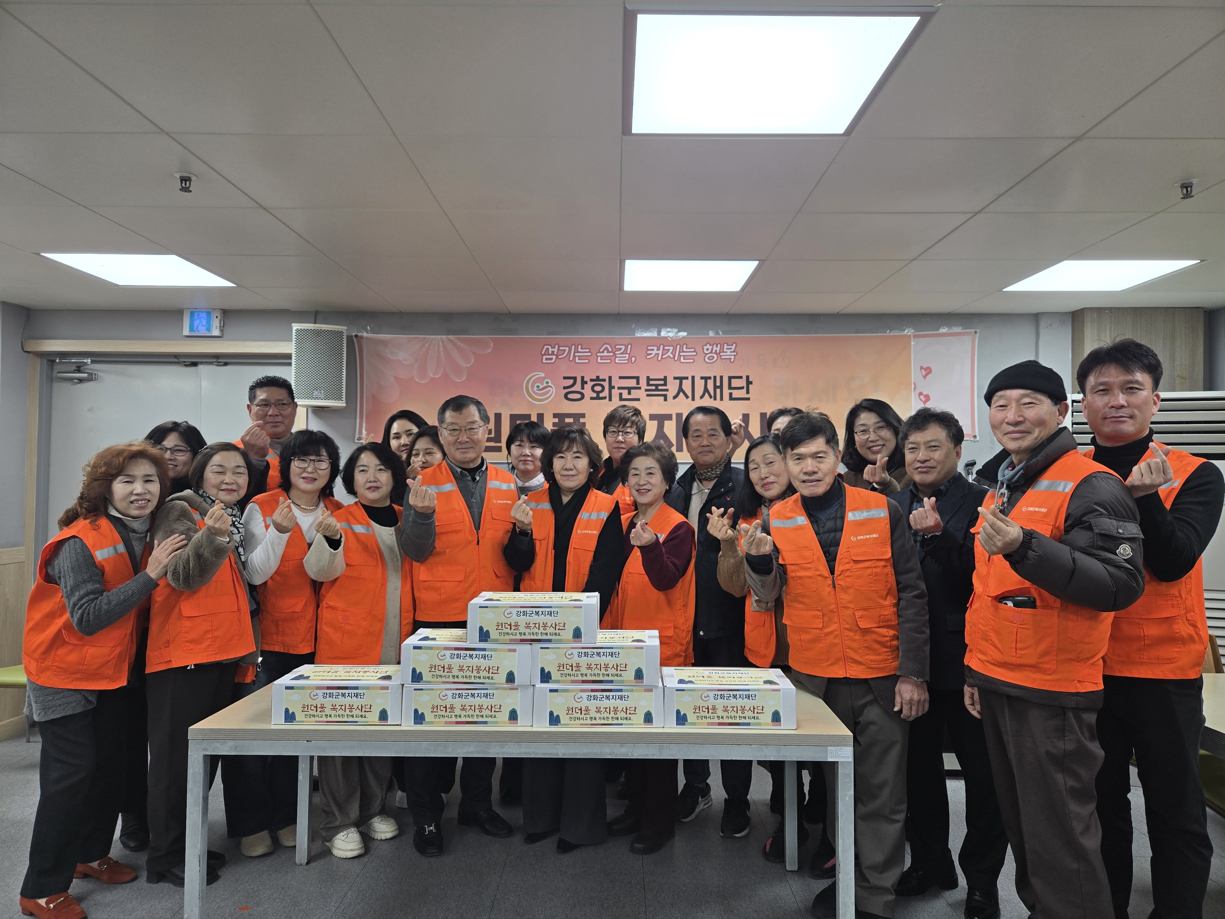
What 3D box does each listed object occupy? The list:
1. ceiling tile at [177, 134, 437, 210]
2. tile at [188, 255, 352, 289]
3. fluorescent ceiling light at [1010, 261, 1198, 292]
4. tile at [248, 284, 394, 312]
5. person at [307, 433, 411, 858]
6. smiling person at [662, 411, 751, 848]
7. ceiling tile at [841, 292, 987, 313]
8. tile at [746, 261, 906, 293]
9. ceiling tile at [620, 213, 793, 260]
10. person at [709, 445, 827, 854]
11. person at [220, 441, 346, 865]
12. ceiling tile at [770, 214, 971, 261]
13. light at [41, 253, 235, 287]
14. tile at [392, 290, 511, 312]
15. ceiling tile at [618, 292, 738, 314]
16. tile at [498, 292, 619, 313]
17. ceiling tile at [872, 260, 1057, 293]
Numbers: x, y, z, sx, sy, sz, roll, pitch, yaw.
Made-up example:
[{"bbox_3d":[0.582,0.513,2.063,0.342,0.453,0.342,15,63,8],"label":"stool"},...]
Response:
[{"bbox_3d":[-0.874,-0.859,2.441,0.600,0.020,0.600,0,-1,0],"label":"ceiling tile"},{"bbox_3d":[-1.468,-0.839,3.637,0.600,0.020,0.600,0,-1,0],"label":"tile"},{"bbox_3d":[2.132,-0.820,3.599,0.590,0.040,0.590,0,-1,0],"label":"fluorescent ceiling light"},{"bbox_3d":[-1.466,-0.822,4.177,0.600,0.020,0.540,0,-1,0],"label":"tile"},{"bbox_3d":[-0.961,0.695,3.102,0.430,1.523,0.400,1,-1,-18],"label":"person"},{"bbox_3d":[0.399,0.620,3.310,0.480,1.680,0.340,0,-1,12],"label":"smiling person"},{"bbox_3d":[1.534,-0.803,4.170,0.600,0.020,0.506,0,-1,0],"label":"ceiling tile"},{"bbox_3d":[0.931,-0.818,3.603,0.600,0.020,0.600,0,-1,0],"label":"tile"},{"bbox_3d":[0.329,-0.836,3.017,0.600,0.020,0.600,0,-1,0],"label":"ceiling tile"},{"bbox_3d":[0.608,0.700,3.046,0.500,1.590,0.420,0,-1,9],"label":"person"},{"bbox_3d":[-1.268,0.692,3.164,0.480,1.606,0.360,1,-1,-15],"label":"person"},{"bbox_3d":[0.929,-0.832,3.015,0.600,0.020,0.600,0,-1,0],"label":"ceiling tile"},{"bbox_3d":[-2.067,-0.857,3.639,0.580,0.050,0.580,0,-1,0],"label":"light"},{"bbox_3d":[-0.865,-0.825,4.198,0.600,0.020,0.530,0,-1,0],"label":"tile"},{"bbox_3d":[0.335,-0.817,4.205,0.600,0.020,0.540,0,-1,0],"label":"ceiling tile"},{"bbox_3d":[-0.265,-0.822,4.208,0.600,0.020,0.540,0,-1,0],"label":"tile"},{"bbox_3d":[1.532,-0.819,3.628,0.600,0.020,0.600,0,-1,0],"label":"ceiling tile"}]

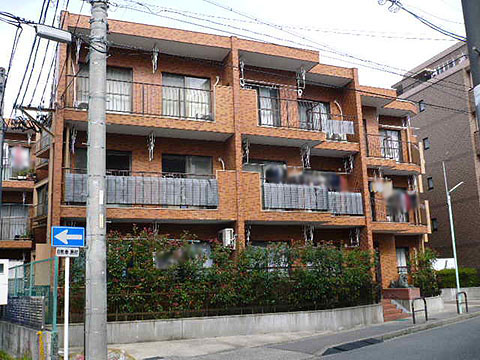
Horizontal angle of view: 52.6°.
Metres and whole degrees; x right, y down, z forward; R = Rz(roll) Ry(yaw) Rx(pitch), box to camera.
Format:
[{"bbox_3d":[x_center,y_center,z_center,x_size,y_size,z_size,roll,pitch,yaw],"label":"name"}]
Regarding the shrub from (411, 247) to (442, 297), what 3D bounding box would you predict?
[{"bbox_3d":[6.360,3.182,16.758,0.850,1.650,0.800,2,-12,-20],"label":"shrub"}]

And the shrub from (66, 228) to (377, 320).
[{"bbox_3d":[-0.165,2.548,13.473,8.900,2.200,1.000,2,-12,-20],"label":"shrub"}]

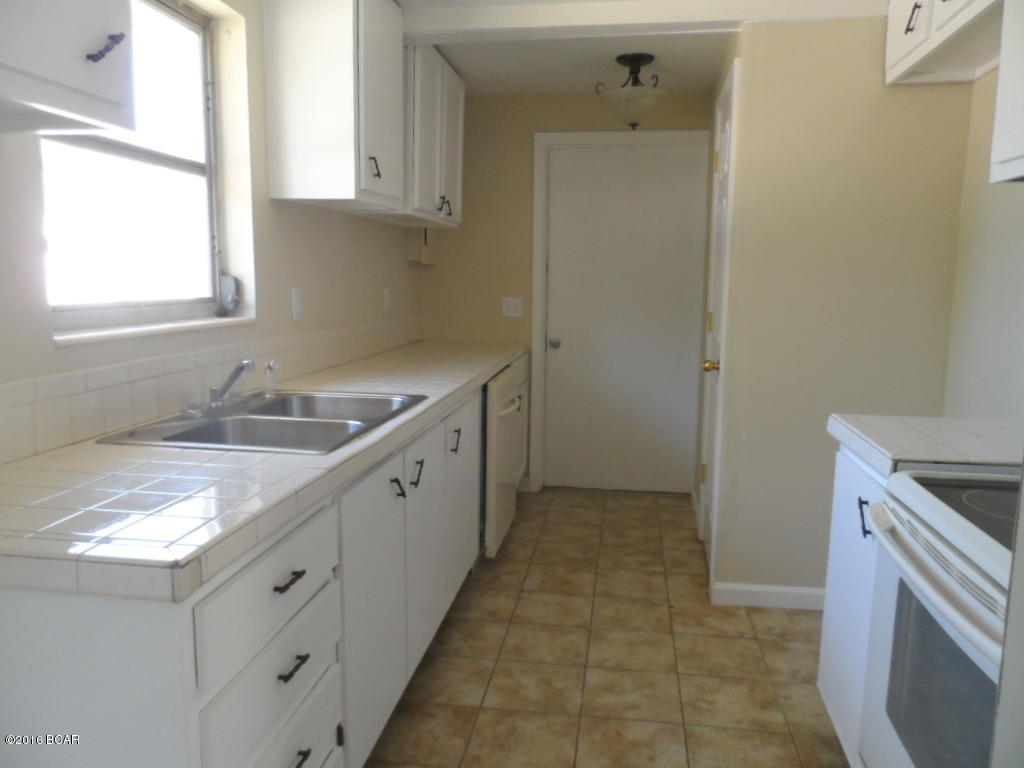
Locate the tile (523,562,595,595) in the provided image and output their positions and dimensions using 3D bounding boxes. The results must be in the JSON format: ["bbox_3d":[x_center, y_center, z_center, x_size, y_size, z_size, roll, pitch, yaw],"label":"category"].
[{"bbox_3d":[0.219,0.870,3.149,0.305,0.010,0.290,2,8,9],"label":"tile"}]

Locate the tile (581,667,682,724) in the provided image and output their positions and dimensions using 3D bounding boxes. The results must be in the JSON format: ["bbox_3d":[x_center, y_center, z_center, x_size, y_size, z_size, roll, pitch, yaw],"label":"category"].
[{"bbox_3d":[0.386,0.998,2.279,0.305,0.010,0.290,2,8,9],"label":"tile"}]

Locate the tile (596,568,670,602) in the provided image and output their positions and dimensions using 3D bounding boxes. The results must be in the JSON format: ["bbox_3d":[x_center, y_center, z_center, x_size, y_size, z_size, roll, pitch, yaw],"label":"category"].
[{"bbox_3d":[0.517,0.877,3.088,0.305,0.010,0.281,1,8,9],"label":"tile"}]

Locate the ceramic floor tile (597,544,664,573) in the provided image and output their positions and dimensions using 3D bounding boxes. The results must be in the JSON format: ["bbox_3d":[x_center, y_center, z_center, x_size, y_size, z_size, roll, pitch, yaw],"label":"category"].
[{"bbox_3d":[0.571,0.836,3.395,0.305,0.010,0.290,2,8,9],"label":"ceramic floor tile"}]

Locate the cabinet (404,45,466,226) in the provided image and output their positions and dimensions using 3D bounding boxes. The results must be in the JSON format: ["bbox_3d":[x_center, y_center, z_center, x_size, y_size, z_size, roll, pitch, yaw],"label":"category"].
[{"bbox_3d":[-0.539,-1.232,3.564,0.330,0.815,1.150,1,8,9],"label":"cabinet"}]

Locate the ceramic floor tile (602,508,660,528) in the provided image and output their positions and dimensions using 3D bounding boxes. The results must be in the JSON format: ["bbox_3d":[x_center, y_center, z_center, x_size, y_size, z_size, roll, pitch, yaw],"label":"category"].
[{"bbox_3d":[0.663,0.755,3.959,0.305,0.010,0.290,2,8,9],"label":"ceramic floor tile"}]

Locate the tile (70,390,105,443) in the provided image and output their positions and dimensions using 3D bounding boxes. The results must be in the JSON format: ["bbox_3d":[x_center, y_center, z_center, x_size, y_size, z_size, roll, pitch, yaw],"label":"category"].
[{"bbox_3d":[-1.055,0.077,1.760,0.008,0.108,0.108,1,9,9],"label":"tile"}]

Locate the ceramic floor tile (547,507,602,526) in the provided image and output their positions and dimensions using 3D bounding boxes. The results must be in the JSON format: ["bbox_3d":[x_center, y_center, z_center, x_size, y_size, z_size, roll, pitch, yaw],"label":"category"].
[{"bbox_3d":[0.354,0.747,3.977,0.305,0.010,0.281,1,8,9],"label":"ceramic floor tile"}]

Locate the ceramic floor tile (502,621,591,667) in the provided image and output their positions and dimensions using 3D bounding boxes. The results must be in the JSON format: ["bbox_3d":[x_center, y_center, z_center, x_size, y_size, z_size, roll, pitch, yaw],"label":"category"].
[{"bbox_3d":[0.127,0.947,2.593,0.302,0.010,0.285,1,9,9],"label":"ceramic floor tile"}]

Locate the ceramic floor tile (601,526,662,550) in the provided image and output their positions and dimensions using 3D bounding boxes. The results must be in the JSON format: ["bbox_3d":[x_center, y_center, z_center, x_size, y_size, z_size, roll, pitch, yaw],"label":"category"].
[{"bbox_3d":[0.606,0.785,3.623,0.302,0.010,0.285,1,9,9],"label":"ceramic floor tile"}]

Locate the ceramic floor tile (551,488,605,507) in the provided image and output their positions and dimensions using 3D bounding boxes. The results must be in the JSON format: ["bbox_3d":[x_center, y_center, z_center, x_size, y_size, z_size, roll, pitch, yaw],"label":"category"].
[{"bbox_3d":[0.405,0.699,4.302,0.305,0.010,0.281,1,8,9],"label":"ceramic floor tile"}]

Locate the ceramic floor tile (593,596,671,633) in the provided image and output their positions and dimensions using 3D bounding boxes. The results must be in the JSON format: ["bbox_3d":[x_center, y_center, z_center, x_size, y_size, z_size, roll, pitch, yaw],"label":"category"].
[{"bbox_3d":[0.472,0.916,2.820,0.305,0.010,0.281,1,8,9],"label":"ceramic floor tile"}]

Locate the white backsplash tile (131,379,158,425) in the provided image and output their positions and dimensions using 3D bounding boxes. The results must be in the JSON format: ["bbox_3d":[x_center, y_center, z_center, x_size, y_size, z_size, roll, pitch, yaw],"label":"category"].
[{"bbox_3d":[-0.991,0.045,1.923,0.008,0.112,0.108,2,8,9],"label":"white backsplash tile"}]

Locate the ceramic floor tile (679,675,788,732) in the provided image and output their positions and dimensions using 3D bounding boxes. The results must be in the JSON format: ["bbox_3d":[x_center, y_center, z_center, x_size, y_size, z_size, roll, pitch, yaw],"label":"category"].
[{"bbox_3d":[0.685,1.005,2.227,0.302,0.010,0.285,1,9,9],"label":"ceramic floor tile"}]

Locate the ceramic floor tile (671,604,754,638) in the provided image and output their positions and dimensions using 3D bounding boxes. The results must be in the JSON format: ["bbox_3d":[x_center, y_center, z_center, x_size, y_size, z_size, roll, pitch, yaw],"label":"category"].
[{"bbox_3d":[0.774,0.920,2.766,0.302,0.010,0.285,1,9,9],"label":"ceramic floor tile"}]

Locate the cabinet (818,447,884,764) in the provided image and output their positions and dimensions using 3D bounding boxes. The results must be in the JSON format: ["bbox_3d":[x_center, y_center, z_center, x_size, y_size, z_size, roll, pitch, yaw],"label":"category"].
[{"bbox_3d":[1.240,0.628,1.995,0.550,0.810,0.460,2,8,9],"label":"cabinet"}]

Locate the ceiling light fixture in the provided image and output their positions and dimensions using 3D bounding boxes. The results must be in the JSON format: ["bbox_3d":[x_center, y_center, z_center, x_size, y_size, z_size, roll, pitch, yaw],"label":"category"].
[{"bbox_3d":[0.584,-1.408,3.464,0.335,0.330,0.335,2,8,9],"label":"ceiling light fixture"}]

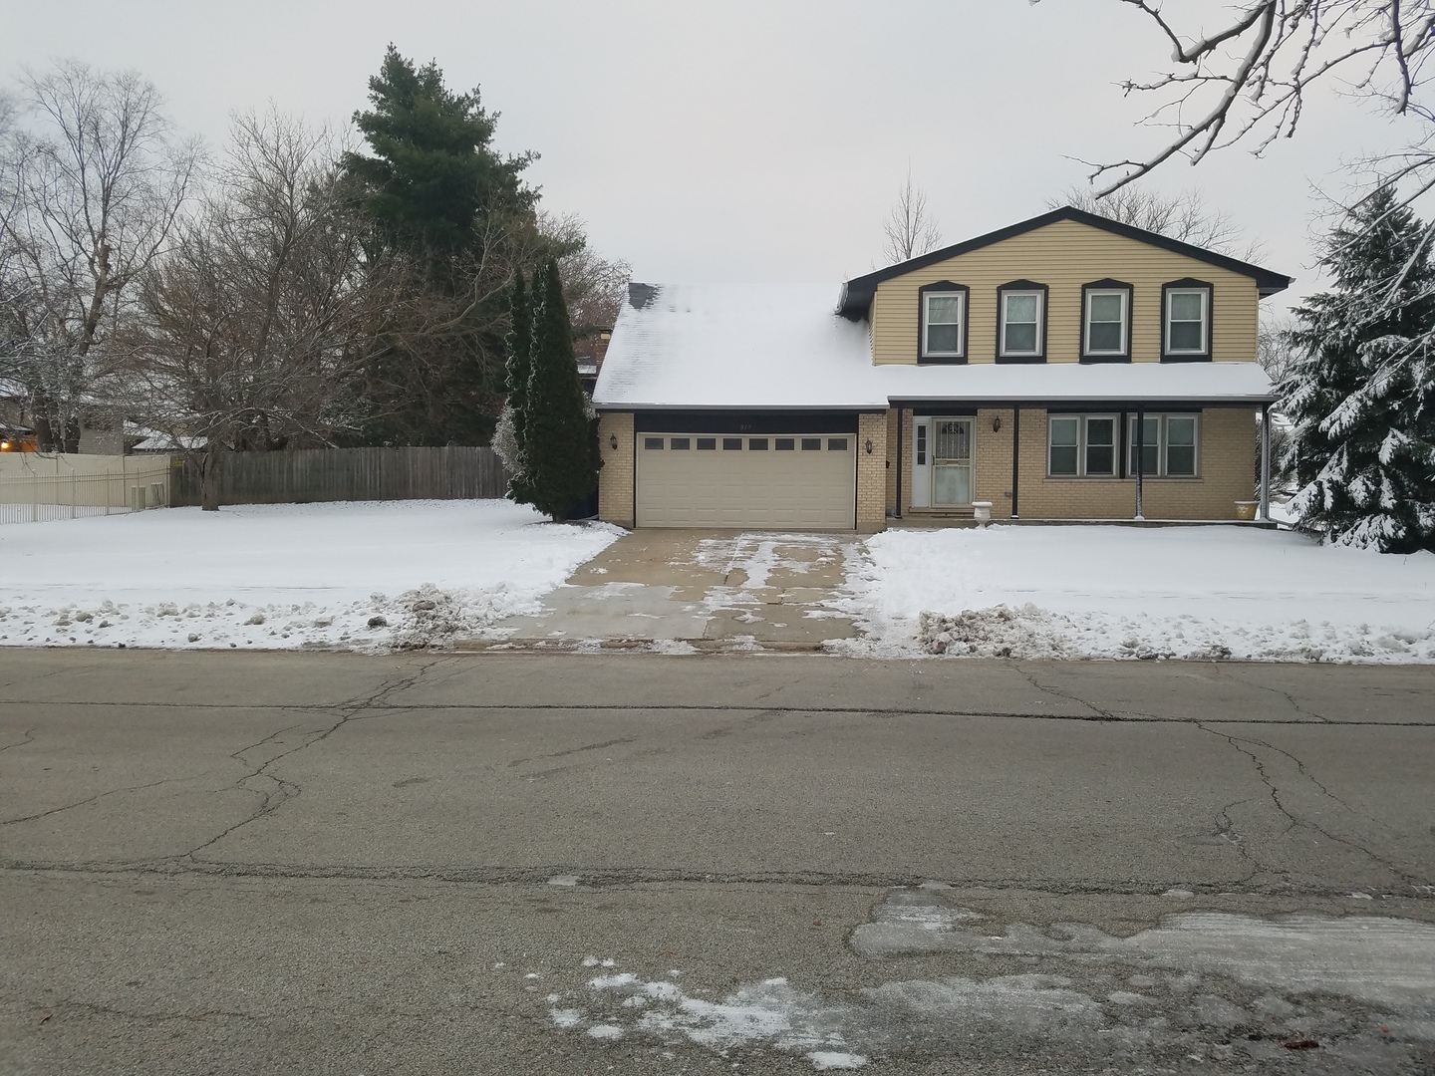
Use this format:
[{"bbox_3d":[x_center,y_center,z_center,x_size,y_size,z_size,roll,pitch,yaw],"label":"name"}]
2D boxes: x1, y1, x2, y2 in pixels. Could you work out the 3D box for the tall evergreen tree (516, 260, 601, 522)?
[{"bbox_3d":[-3.499,-3.247,23.607,1.950,5.710,1.900,1,2,5],"label":"tall evergreen tree"}]

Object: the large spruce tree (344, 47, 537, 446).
[{"bbox_3d":[-11.527,-11.034,44.620,8.100,18.960,8.000,1,2,5],"label":"large spruce tree"}]

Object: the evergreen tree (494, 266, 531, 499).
[{"bbox_3d":[-4.575,-3.400,24.903,1.250,5.650,1.250,1,2,5],"label":"evergreen tree"}]

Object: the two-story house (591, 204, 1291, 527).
[{"bbox_3d":[5.277,-3.929,27.747,15.200,7.200,9.500,1,2,5],"label":"two-story house"}]

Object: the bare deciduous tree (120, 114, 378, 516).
[{"bbox_3d":[-13.978,-6.844,32.274,7.900,12.090,7.500,1,2,5],"label":"bare deciduous tree"}]

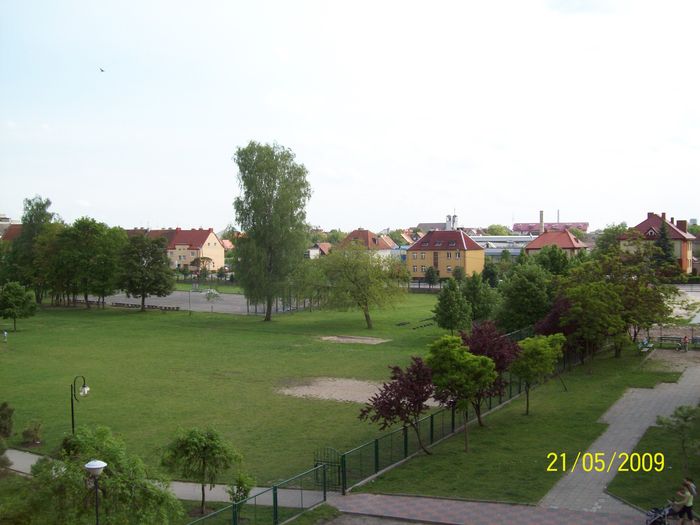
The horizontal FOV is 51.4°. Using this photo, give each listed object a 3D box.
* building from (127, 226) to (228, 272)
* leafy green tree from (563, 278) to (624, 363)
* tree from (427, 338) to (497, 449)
[{"bbox_3d":[-55.725,-4.202,227.391,36.000,12.200,10.500,1,2,34],"label":"building"},{"bbox_3d":[18.281,4.665,54.664,4.670,6.645,4.670,0,3,18],"label":"leafy green tree"},{"bbox_3d":[5.363,6.368,35.195,3.296,5.617,3.296,-1,3,9],"label":"tree"}]

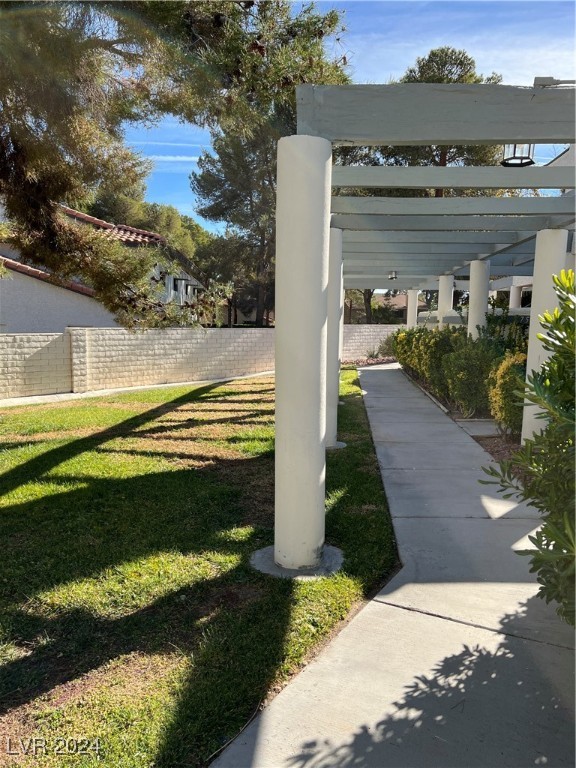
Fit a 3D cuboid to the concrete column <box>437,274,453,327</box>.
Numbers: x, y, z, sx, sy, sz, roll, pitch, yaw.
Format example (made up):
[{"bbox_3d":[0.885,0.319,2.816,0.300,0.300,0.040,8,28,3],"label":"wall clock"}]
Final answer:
[{"bbox_3d":[3.616,-1.246,13.286,0.310,2.450,0.310,1,7,1],"label":"concrete column"}]

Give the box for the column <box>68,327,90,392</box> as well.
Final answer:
[{"bbox_3d":[-5.073,-0.595,14.000,0.420,1.620,0.420,6,8,40],"label":"column"}]

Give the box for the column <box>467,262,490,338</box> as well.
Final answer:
[{"bbox_3d":[3.589,-0.895,10.900,0.359,2.778,0.359,2,6,6],"label":"column"}]

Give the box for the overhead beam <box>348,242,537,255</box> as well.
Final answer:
[{"bbox_3d":[2.293,-2.043,8.727,3.170,0.150,0.100,1,7,1],"label":"overhead beam"}]

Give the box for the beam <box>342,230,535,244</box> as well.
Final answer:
[{"bbox_3d":[1.935,-2.124,8.422,2.550,0.170,0.110,1,6,4],"label":"beam"}]

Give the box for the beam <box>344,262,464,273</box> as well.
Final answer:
[{"bbox_3d":[2.366,-2.585,12.622,2.550,0.170,0.110,1,6,4],"label":"beam"}]

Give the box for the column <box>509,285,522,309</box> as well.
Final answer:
[{"bbox_3d":[6.810,-1.690,17.440,0.310,2.450,0.310,1,7,1],"label":"column"}]

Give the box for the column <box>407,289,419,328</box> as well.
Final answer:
[{"bbox_3d":[4.289,-2.004,19.934,0.310,2.450,0.310,1,7,1],"label":"column"}]

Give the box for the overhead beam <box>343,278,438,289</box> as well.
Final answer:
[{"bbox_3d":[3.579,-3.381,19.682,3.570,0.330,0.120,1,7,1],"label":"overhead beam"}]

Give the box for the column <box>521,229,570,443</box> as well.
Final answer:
[{"bbox_3d":[3.233,-0.493,7.246,0.359,2.778,0.359,2,6,6],"label":"column"}]

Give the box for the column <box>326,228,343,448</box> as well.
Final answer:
[{"bbox_3d":[0.496,-0.568,7.519,0.359,2.778,0.359,2,6,6],"label":"column"}]

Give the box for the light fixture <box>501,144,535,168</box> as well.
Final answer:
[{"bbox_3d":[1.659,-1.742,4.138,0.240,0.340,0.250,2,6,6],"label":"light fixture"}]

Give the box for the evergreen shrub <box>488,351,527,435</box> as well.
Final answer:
[{"bbox_3d":[2.868,0.114,7.372,0.580,1.080,0.580,1,7,1],"label":"evergreen shrub"}]

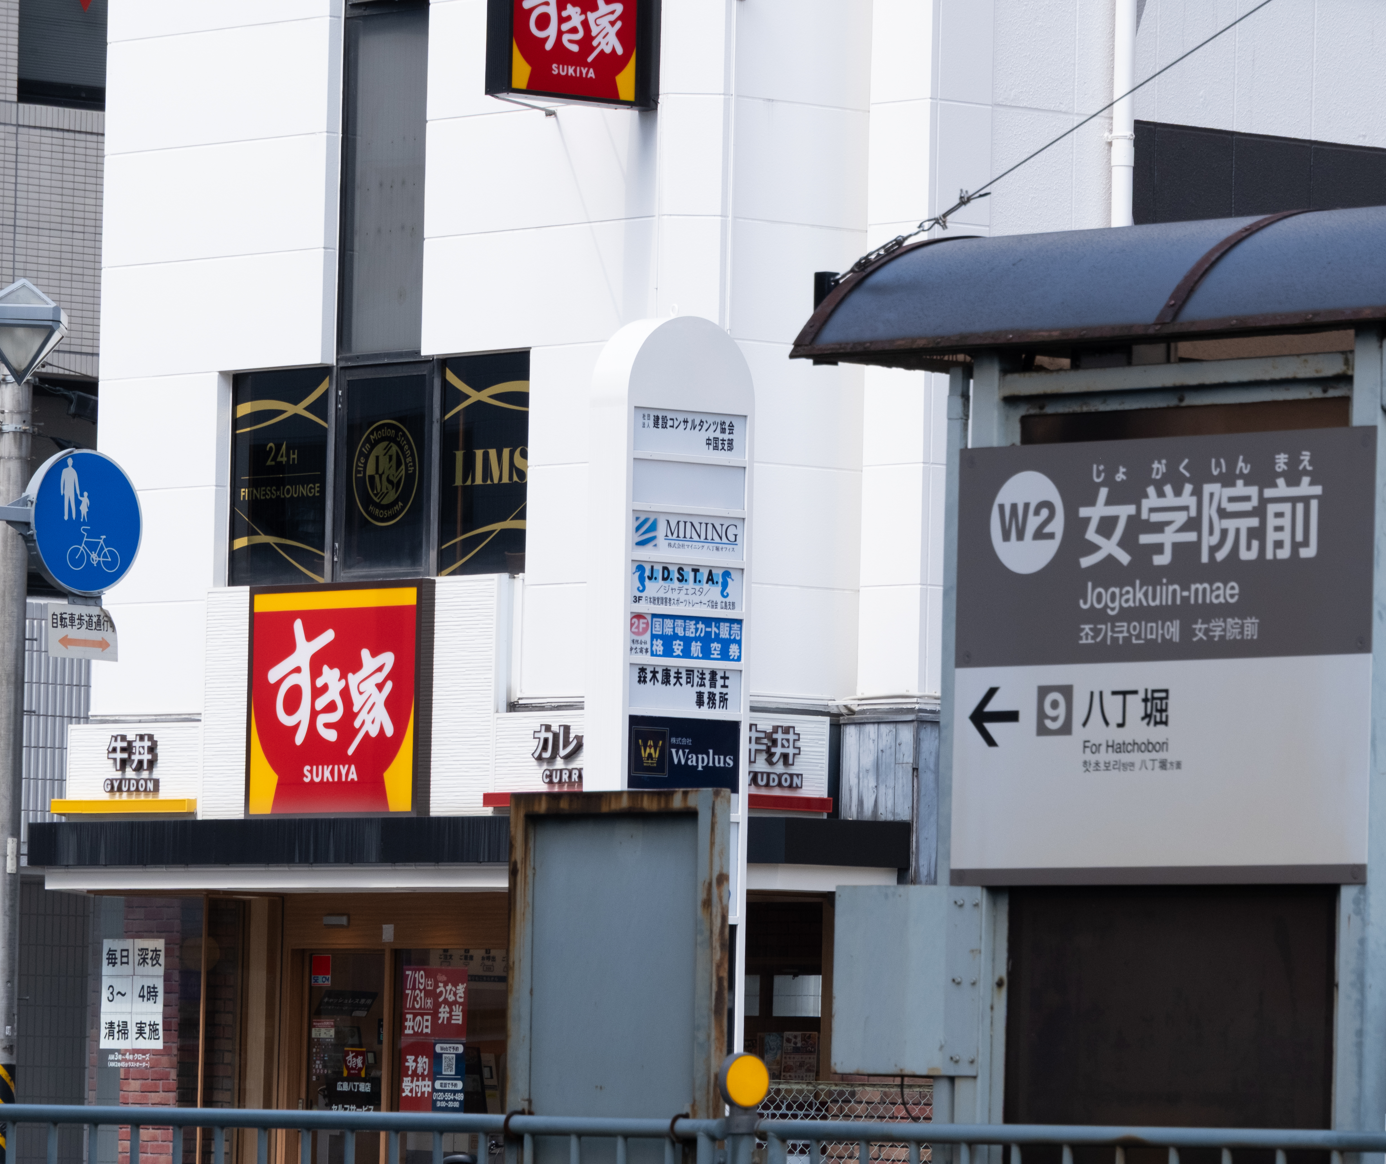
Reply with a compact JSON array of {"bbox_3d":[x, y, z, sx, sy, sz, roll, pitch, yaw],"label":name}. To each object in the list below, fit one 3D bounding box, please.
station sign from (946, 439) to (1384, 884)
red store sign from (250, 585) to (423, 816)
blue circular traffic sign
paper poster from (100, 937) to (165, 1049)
[{"bbox_3d":[0.910,0.143,17.810,0.030,0.870,1.150,4,-4,-40],"label":"station sign"},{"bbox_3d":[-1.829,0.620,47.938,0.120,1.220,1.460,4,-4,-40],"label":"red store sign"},{"bbox_3d":[-2.561,-0.253,38.731,0.600,0.600,0.080,4,-4,-40],"label":"blue circular traffic sign"},{"bbox_3d":[-3.119,2.297,51.300,0.010,0.610,0.585,4,-4,-40],"label":"paper poster"}]

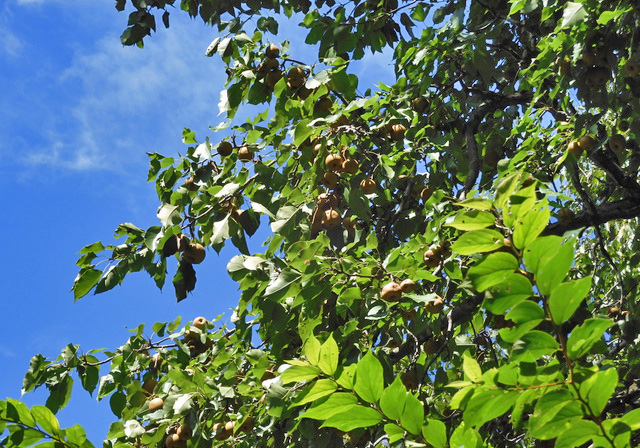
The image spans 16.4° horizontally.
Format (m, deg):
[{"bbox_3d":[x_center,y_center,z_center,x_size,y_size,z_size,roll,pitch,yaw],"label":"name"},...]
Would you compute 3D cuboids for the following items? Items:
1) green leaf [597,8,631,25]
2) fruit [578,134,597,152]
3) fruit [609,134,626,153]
[{"bbox_3d":[0.901,-0.638,6.800,0.111,0.034,0.043,-24,0,9],"label":"green leaf"},{"bbox_3d":[0.808,-0.243,6.700,0.053,0.050,0.053,-3,-25,7],"label":"fruit"},{"bbox_3d":[0.898,-0.243,6.700,0.051,0.051,0.051,-4,-25,8],"label":"fruit"}]

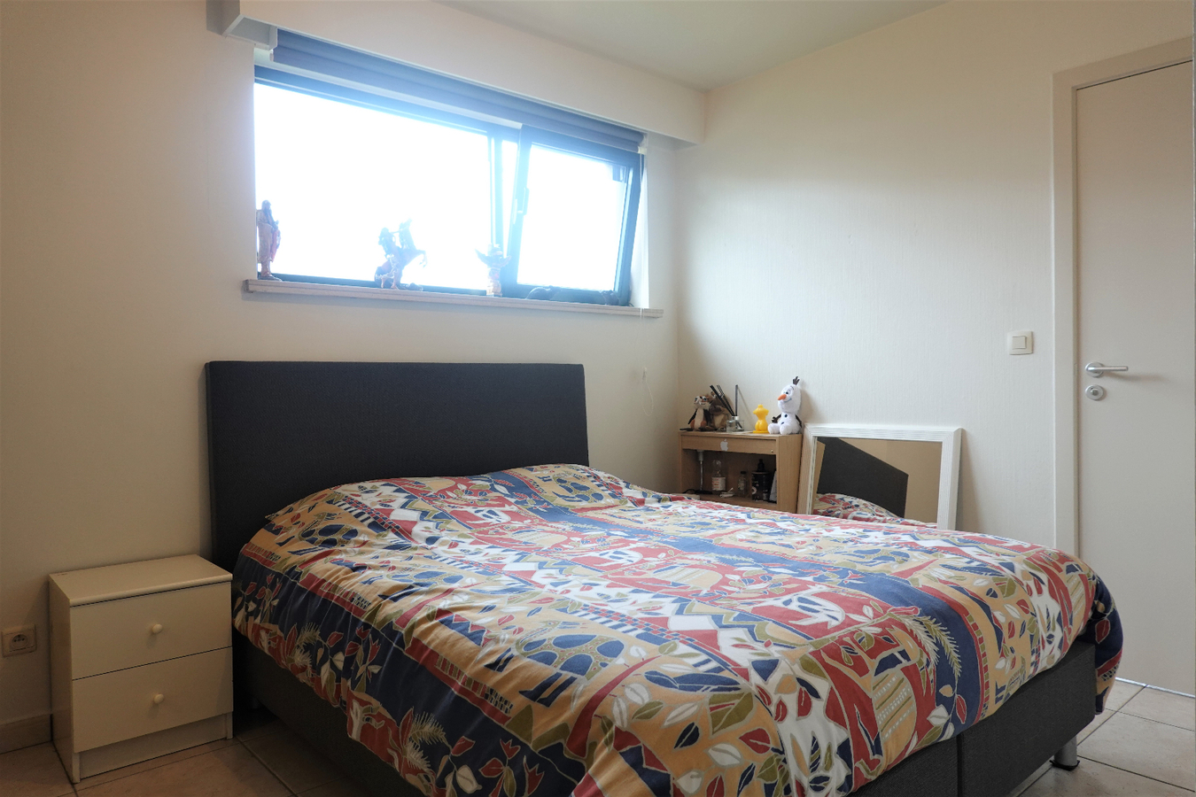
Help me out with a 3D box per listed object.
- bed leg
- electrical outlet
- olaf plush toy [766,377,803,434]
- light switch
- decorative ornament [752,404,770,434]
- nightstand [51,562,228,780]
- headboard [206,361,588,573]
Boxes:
[{"bbox_3d":[1.234,0.907,2.104,0.062,0.117,0.062,-2,1,-41],"label":"bed leg"},{"bbox_3d":[-1.660,0.699,2.290,0.079,0.080,0.018,-2,1,-41],"label":"electrical outlet"},{"bbox_3d":[0.819,0.033,3.512,0.145,0.253,0.122,-2,1,-41],"label":"olaf plush toy"},{"bbox_3d":[1.511,-0.198,2.855,0.012,0.083,0.083,-2,1,-41],"label":"light switch"},{"bbox_3d":[0.733,0.096,3.581,0.053,0.134,0.063,-2,1,-41],"label":"decorative ornament"},{"bbox_3d":[-1.326,0.756,2.322,0.394,0.489,0.383,-2,1,-41],"label":"nightstand"},{"bbox_3d":[-0.645,0.401,3.091,1.572,1.081,0.061,-2,-2,-41],"label":"headboard"}]

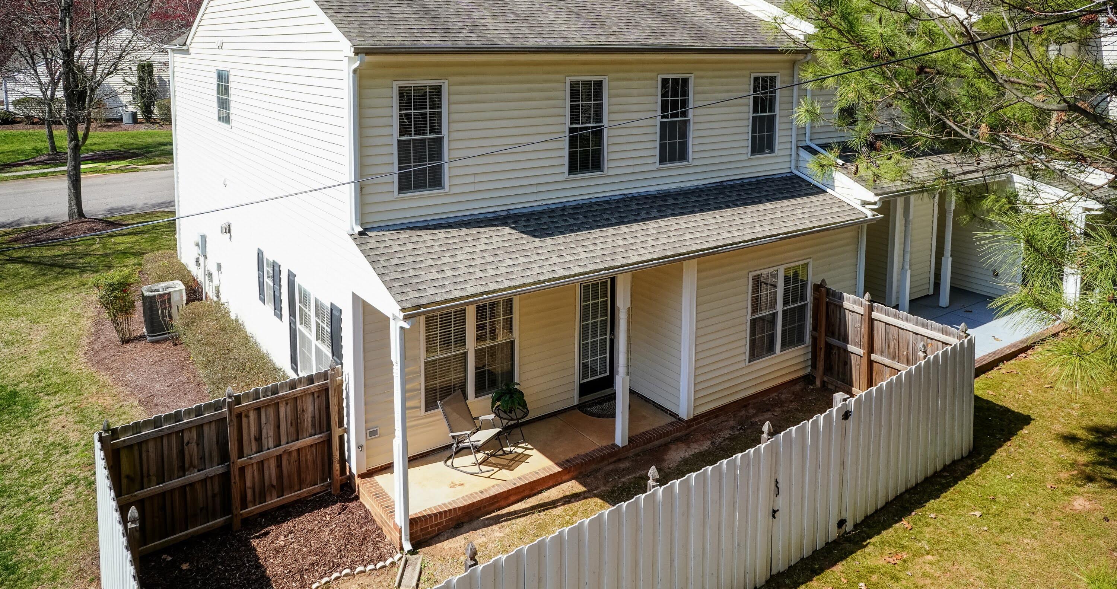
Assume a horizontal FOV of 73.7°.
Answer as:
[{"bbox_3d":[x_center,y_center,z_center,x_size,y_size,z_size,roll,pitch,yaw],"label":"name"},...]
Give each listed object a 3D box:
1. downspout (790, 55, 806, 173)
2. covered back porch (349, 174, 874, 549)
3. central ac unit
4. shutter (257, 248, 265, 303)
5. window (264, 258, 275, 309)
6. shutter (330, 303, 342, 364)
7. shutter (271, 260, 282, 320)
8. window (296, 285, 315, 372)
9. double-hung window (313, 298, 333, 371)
[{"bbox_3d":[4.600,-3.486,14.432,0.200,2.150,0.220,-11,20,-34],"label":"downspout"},{"bbox_3d":[1.469,0.464,12.199,9.333,3.876,1.887,-11,20,-34],"label":"covered back porch"},{"bbox_3d":[-8.822,0.361,16.654,0.750,0.980,0.750,-11,20,-34],"label":"central ac unit"},{"bbox_3d":[-5.539,-0.337,13.893,0.050,1.020,0.390,-11,20,-34],"label":"shutter"},{"bbox_3d":[-5.234,-0.182,13.493,0.100,1.000,0.640,-11,20,-34],"label":"window"},{"bbox_3d":[-3.230,0.959,10.908,0.050,1.660,0.390,-11,20,-34],"label":"shutter"},{"bbox_3d":[-4.921,-0.061,13.053,0.050,1.020,0.400,-11,20,-34],"label":"shutter"},{"bbox_3d":[-4.101,0.624,12.101,0.100,1.620,0.840,-11,20,-34],"label":"window"},{"bbox_3d":[-3.610,0.829,11.399,0.100,1.620,0.840,-11,20,-34],"label":"double-hung window"}]

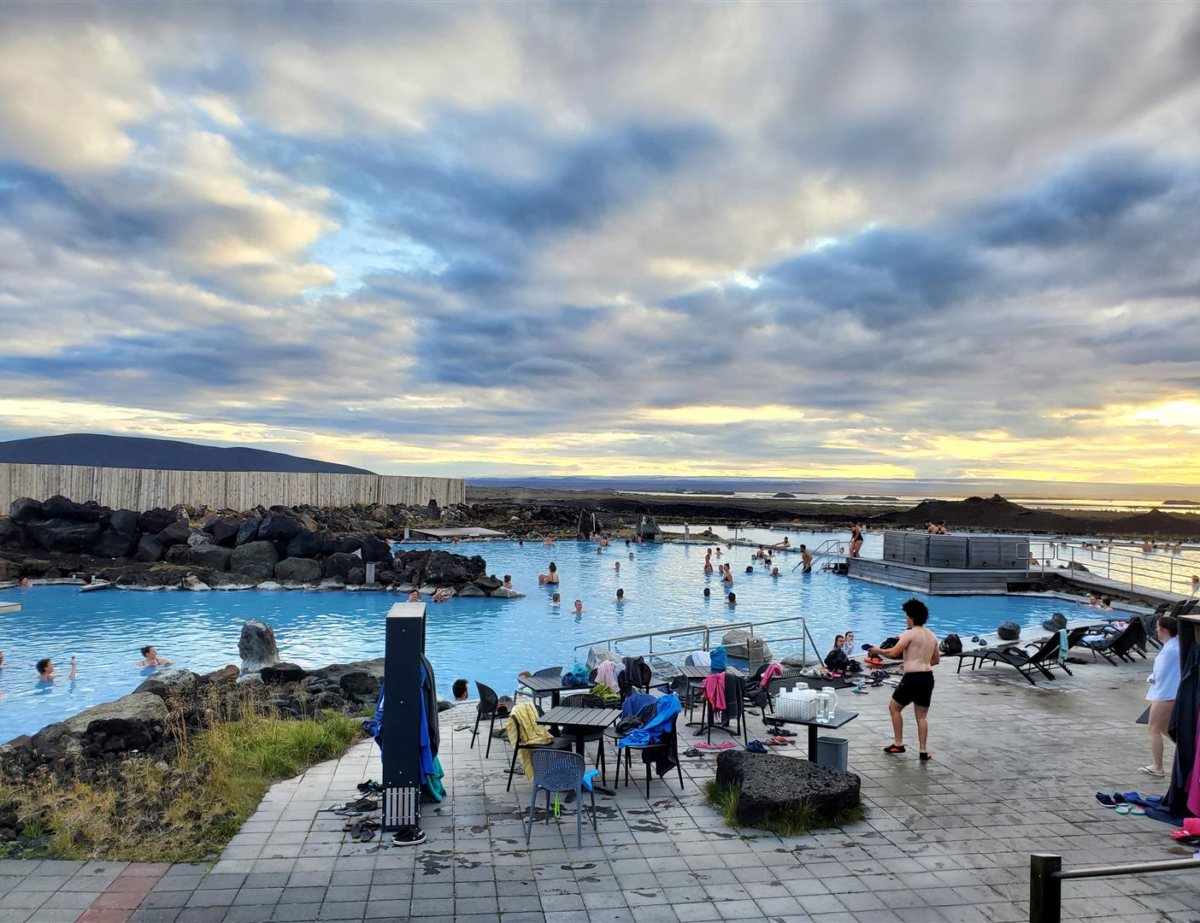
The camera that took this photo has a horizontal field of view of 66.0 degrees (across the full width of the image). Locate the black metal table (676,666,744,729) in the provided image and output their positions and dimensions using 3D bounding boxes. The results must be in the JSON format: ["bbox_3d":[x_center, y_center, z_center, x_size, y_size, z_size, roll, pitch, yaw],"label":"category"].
[{"bbox_3d":[1.414,3.016,11.639,0.720,0.730,0.720,1,-1,-5],"label":"black metal table"}]

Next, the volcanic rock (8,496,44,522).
[{"bbox_3d":[-18.406,1.573,29.666,1.150,0.870,0.980,1,-2,-32],"label":"volcanic rock"}]

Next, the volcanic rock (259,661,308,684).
[{"bbox_3d":[-4.825,3.234,14.100,0.720,0.360,0.500,1,-2,-19],"label":"volcanic rock"}]

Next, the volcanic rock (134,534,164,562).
[{"bbox_3d":[-15.903,3.052,32.600,1.040,1.000,0.900,1,-2,-26],"label":"volcanic rock"}]

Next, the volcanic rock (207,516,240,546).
[{"bbox_3d":[-11.709,2.169,28.752,1.000,0.870,0.900,1,-2,-22],"label":"volcanic rock"}]

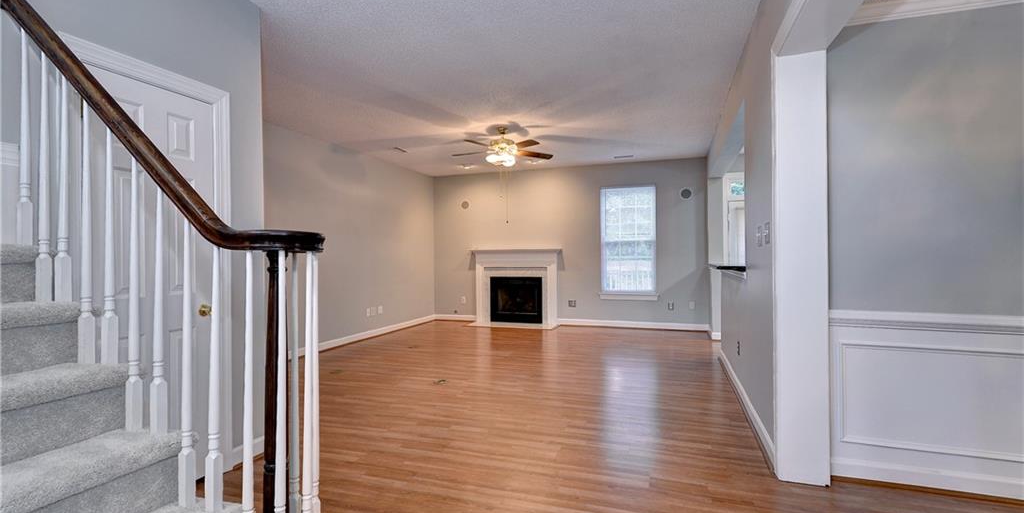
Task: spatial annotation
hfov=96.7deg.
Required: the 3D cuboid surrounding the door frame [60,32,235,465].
[{"bbox_3d":[-1.777,0.148,2.256,0.120,2.158,0.772,0,0,19],"label":"door frame"}]

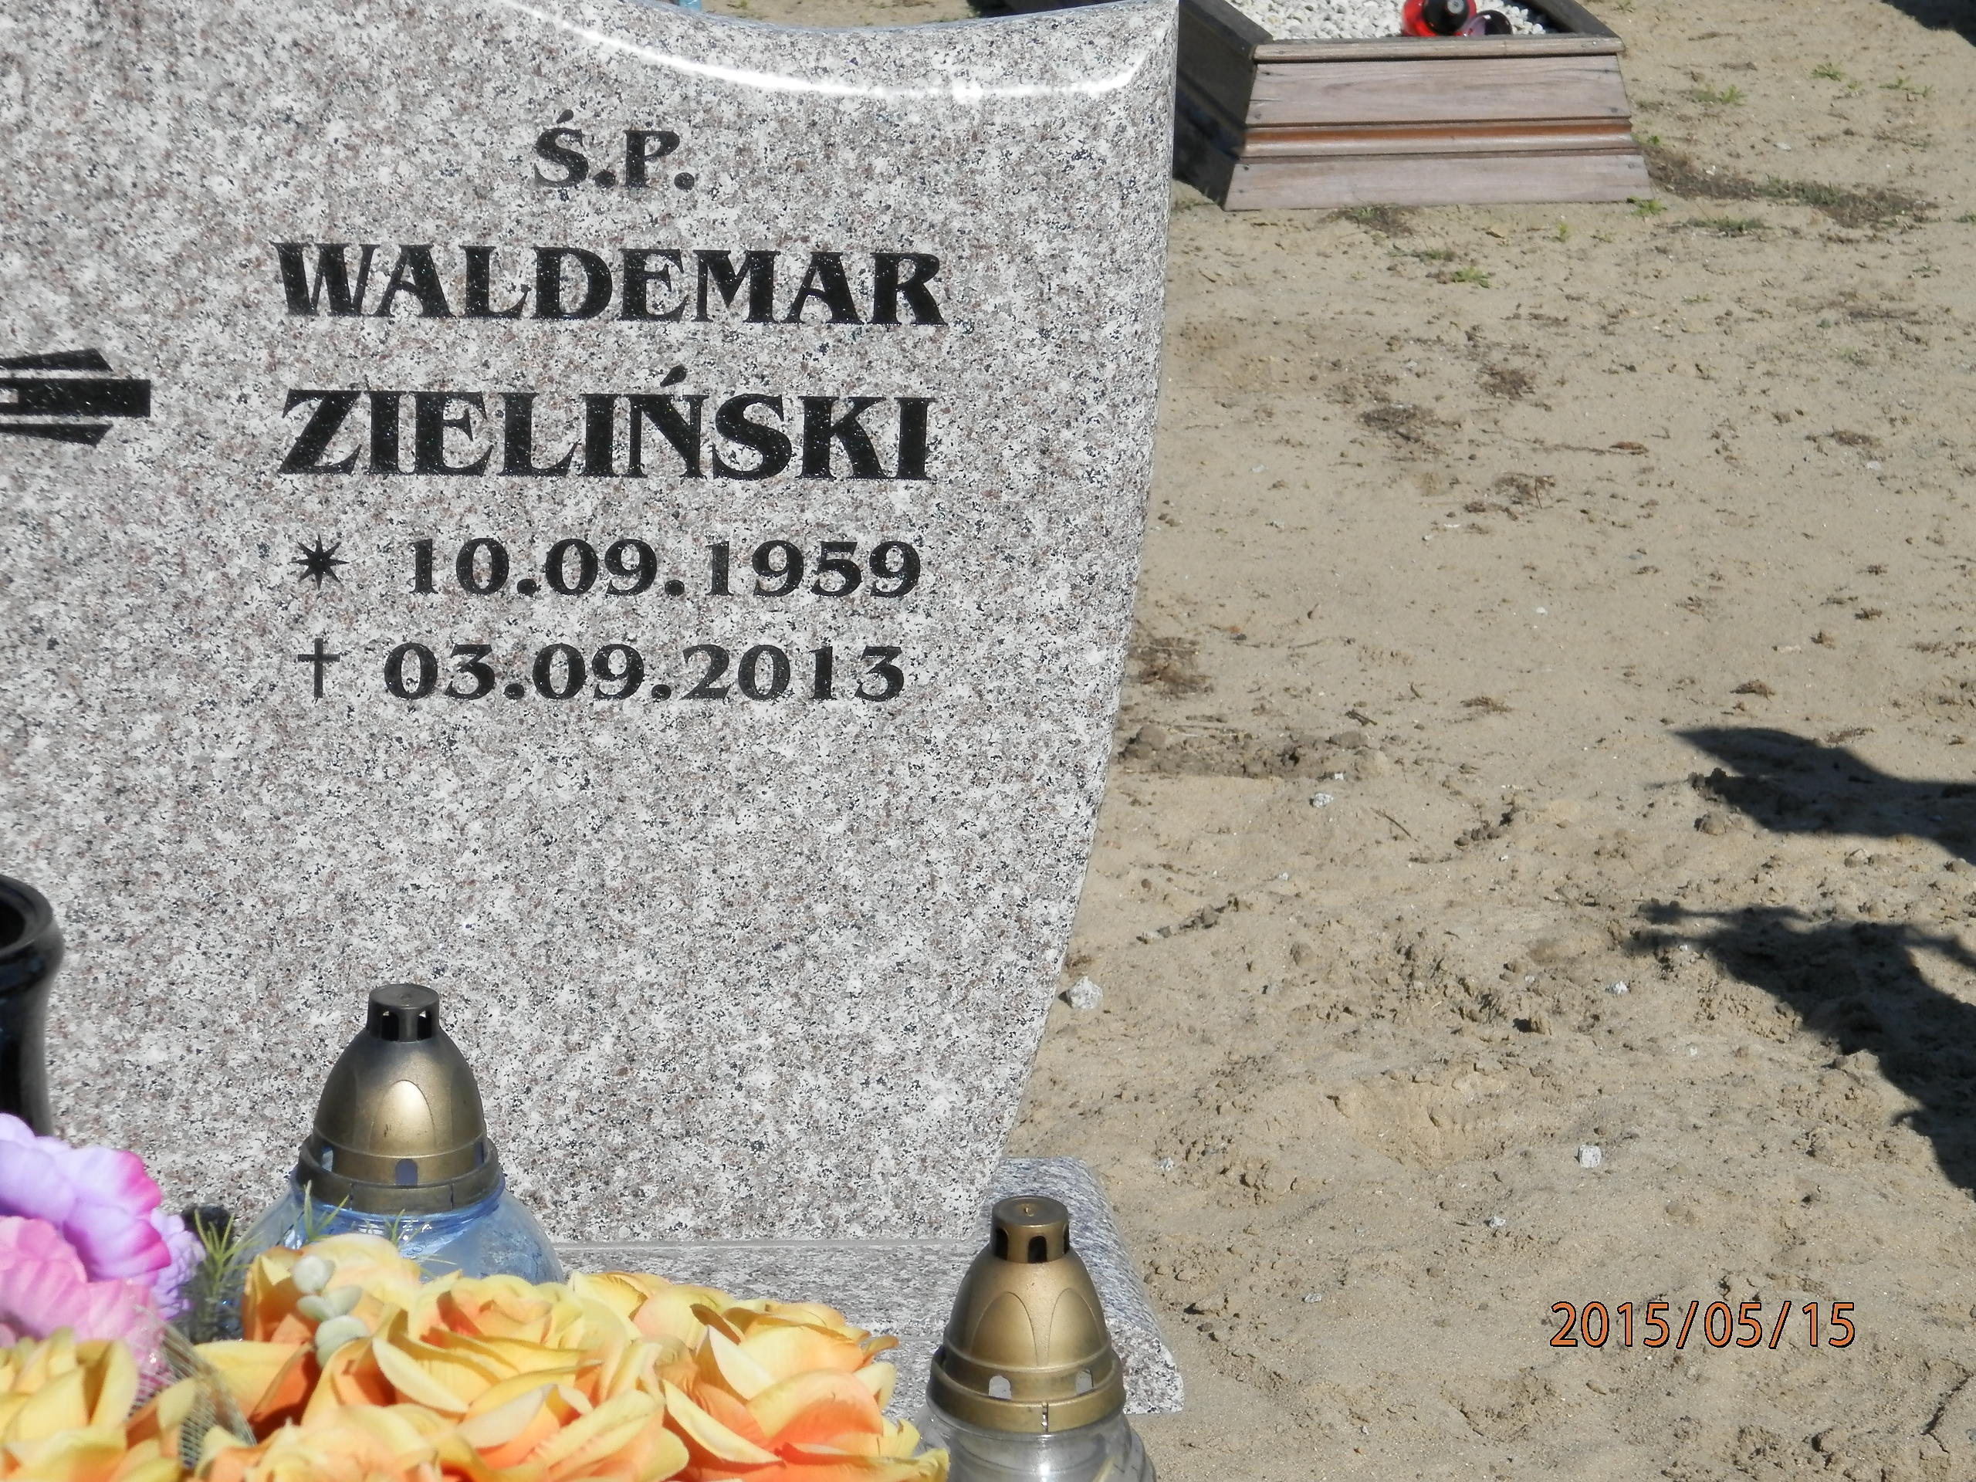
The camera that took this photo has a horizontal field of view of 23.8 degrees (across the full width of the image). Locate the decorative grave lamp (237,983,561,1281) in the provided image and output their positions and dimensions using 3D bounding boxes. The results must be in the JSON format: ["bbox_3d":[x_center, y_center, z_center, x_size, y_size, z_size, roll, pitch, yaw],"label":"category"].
[{"bbox_3d":[-0.272,0.237,2.158,0.156,0.255,0.156,2,17,0],"label":"decorative grave lamp"}]

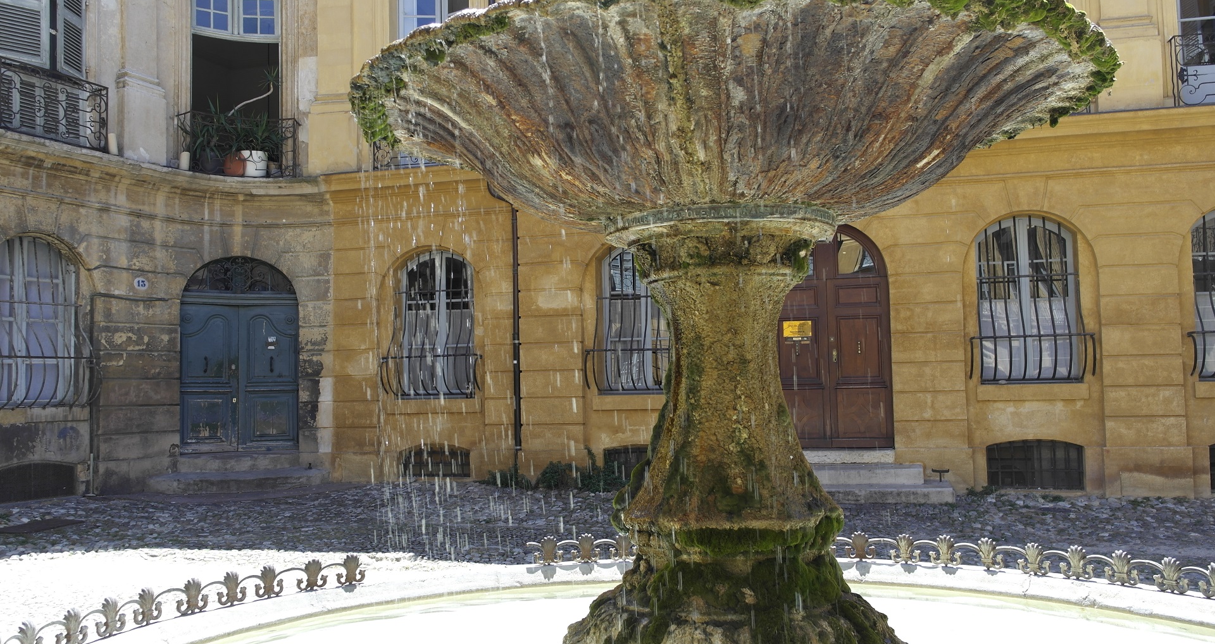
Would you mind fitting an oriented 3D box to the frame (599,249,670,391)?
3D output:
[{"bbox_3d":[0.552,-0.013,14.357,1.260,2.040,0.100,-2,-3,14],"label":"frame"}]

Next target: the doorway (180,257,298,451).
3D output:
[{"bbox_3d":[-5.427,0.466,14.975,1.643,2.871,0.220,0,-3,-21],"label":"doorway"}]

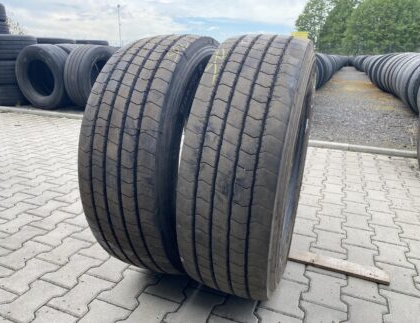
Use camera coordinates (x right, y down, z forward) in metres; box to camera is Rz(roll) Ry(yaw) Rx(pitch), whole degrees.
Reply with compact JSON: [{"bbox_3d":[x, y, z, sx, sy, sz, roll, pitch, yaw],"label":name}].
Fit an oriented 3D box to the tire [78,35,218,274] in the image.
[{"bbox_3d":[-0.129,-0.023,1.382,0.295,0.976,0.976,4,17,18],"label":"tire"}]

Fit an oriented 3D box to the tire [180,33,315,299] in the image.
[{"bbox_3d":[0.201,0.019,1.260,0.295,0.976,0.976,9,19,20],"label":"tire"}]

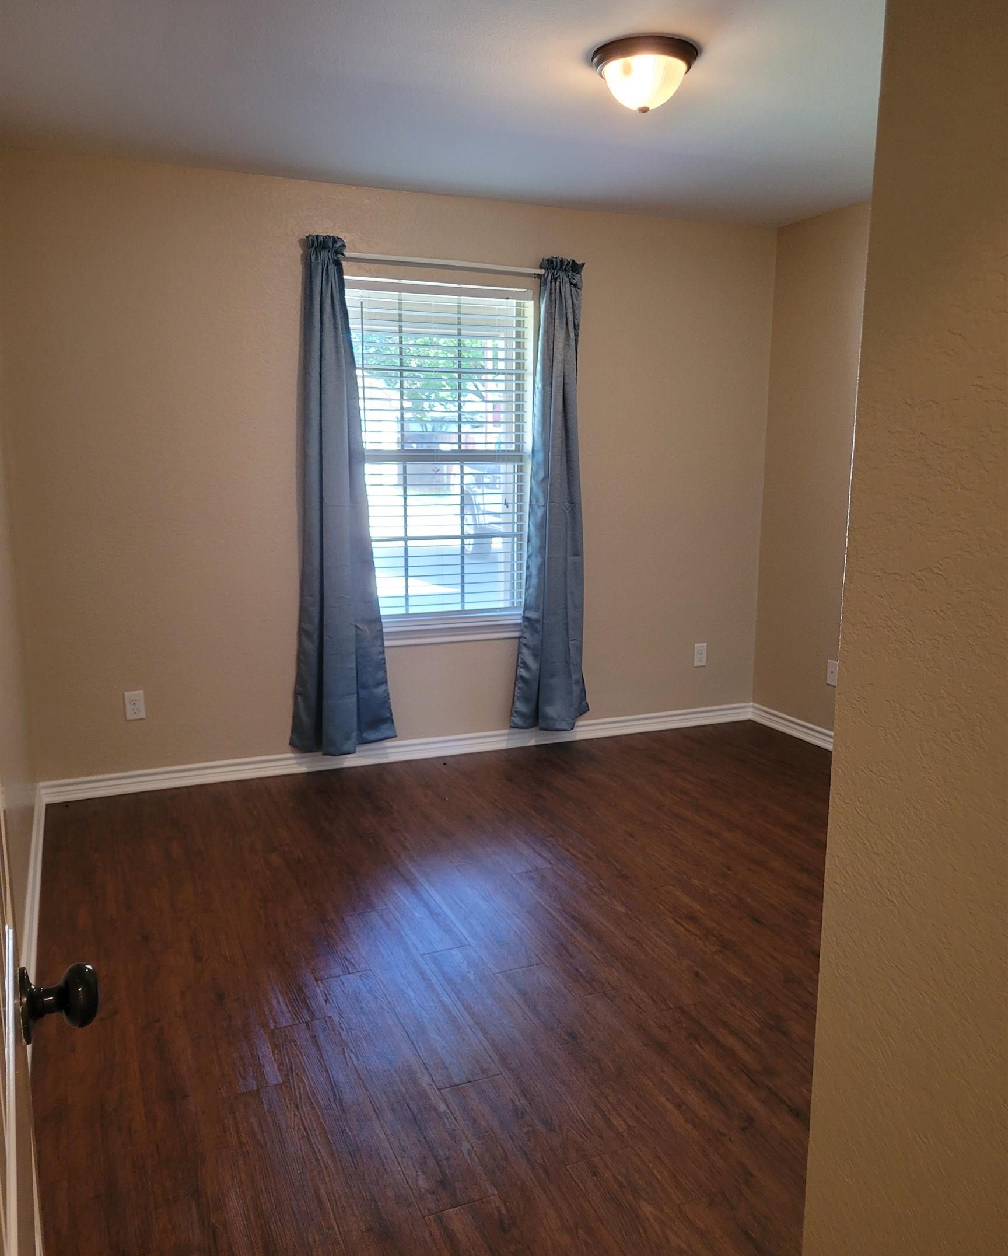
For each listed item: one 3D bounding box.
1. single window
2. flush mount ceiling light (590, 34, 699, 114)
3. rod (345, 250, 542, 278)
[{"bbox_3d":[-0.302,-0.724,4.420,0.900,1.490,0.110,-4,11,-23],"label":"single window"},{"bbox_3d":[0.376,-1.455,2.700,0.283,0.145,0.283,0,10,0],"label":"flush mount ceiling light"},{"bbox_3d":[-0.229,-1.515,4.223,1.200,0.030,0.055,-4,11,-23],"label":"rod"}]

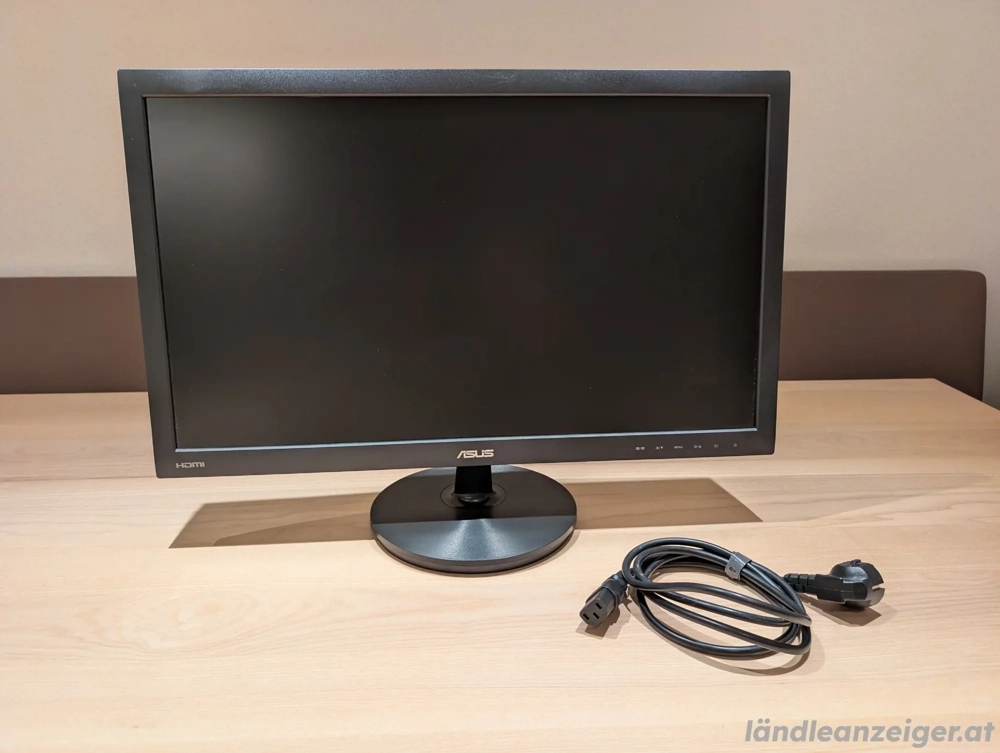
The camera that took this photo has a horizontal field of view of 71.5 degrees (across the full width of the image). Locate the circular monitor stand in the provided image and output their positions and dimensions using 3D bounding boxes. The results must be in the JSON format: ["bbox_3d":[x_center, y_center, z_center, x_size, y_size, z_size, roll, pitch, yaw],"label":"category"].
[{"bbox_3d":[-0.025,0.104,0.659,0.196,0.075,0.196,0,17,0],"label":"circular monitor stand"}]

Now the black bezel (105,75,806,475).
[{"bbox_3d":[-0.027,-0.090,0.624,0.560,0.340,0.040,-2,9,-4],"label":"black bezel"}]

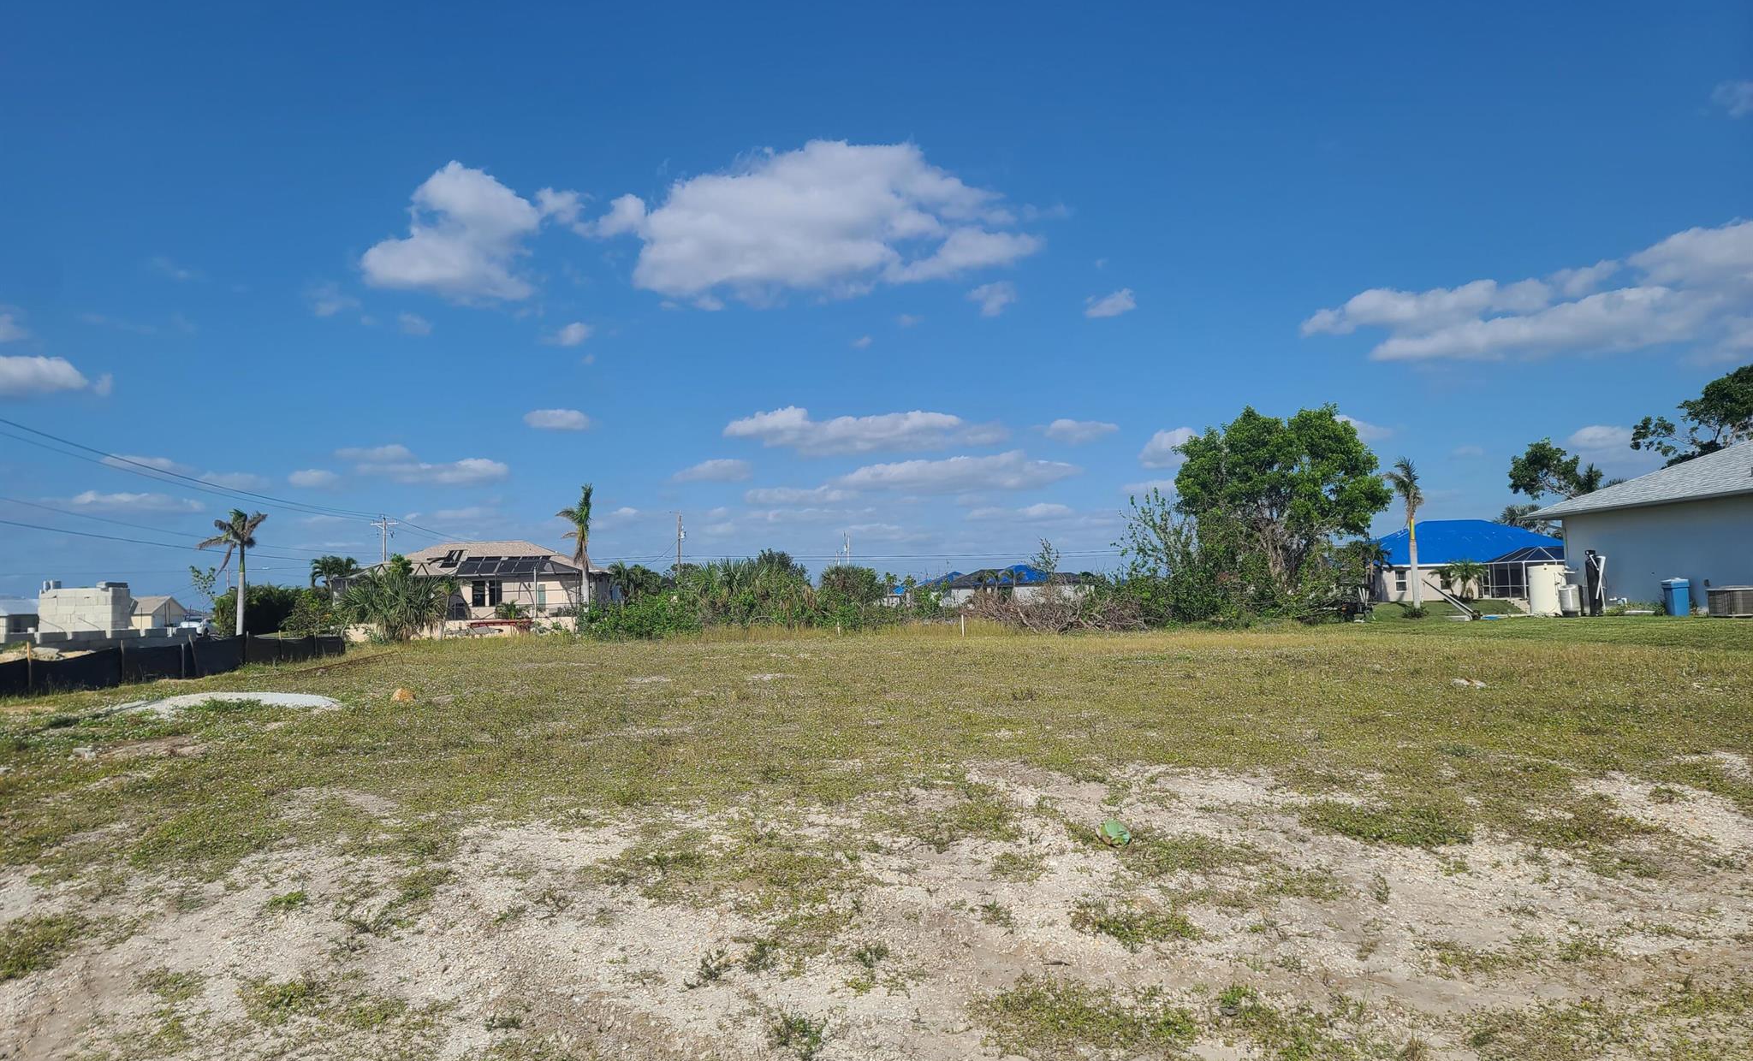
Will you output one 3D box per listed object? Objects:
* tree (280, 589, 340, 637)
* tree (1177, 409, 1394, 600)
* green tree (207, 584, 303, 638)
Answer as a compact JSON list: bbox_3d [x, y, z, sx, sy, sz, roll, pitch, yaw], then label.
[{"bbox_3d":[-28.594,4.223,64.000,2.900,2.600,2.800,-1,-4,-2],"label":"tree"},{"bbox_3d":[16.331,-0.607,51.000,8.700,8.900,8.200,-1,-4,-2],"label":"tree"},{"bbox_3d":[-32.870,4.240,67.000,5.100,3.000,3.200,-2,-3,5],"label":"green tree"}]

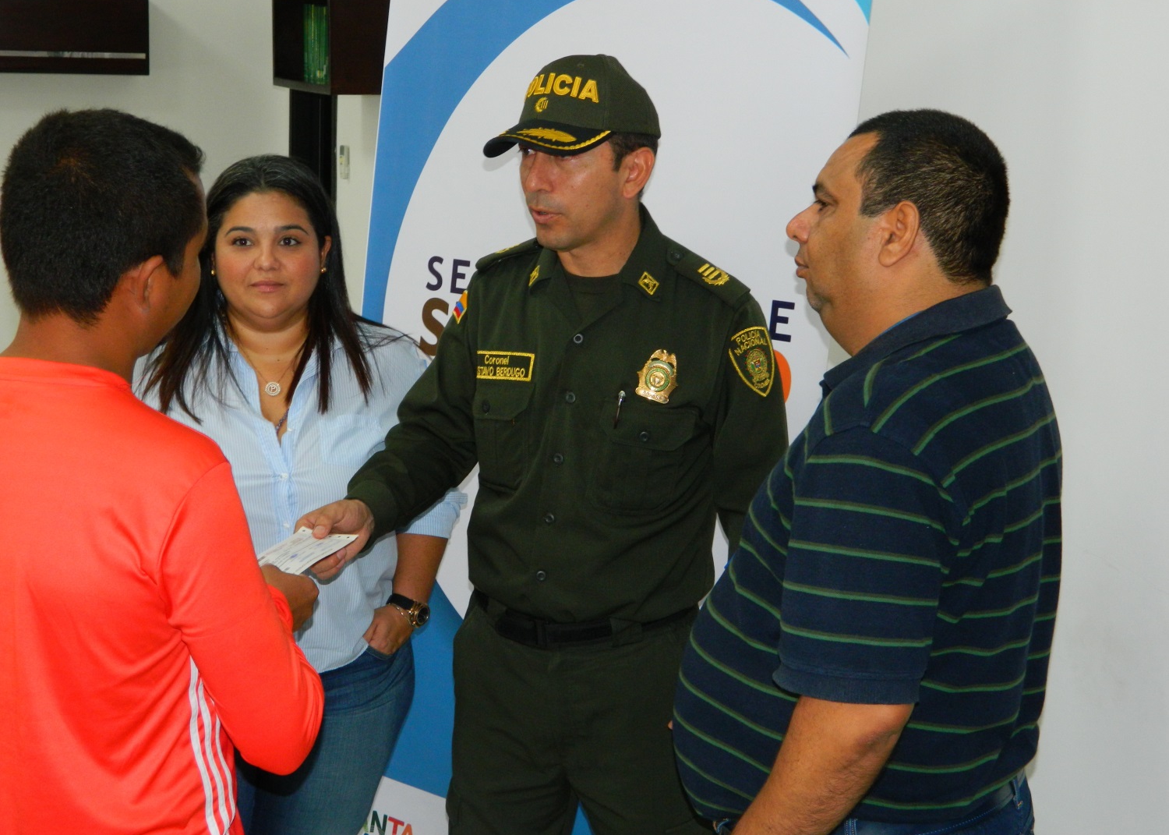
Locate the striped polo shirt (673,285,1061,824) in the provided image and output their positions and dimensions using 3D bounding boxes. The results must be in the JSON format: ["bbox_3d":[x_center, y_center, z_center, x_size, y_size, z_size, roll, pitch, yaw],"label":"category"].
[{"bbox_3d":[0.319,0.167,2.172,0.420,0.615,0.530,4,12,14],"label":"striped polo shirt"}]

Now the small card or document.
[{"bbox_3d":[-0.326,0.154,2.195,0.073,0.004,0.172,6,15,17],"label":"small card or document"}]

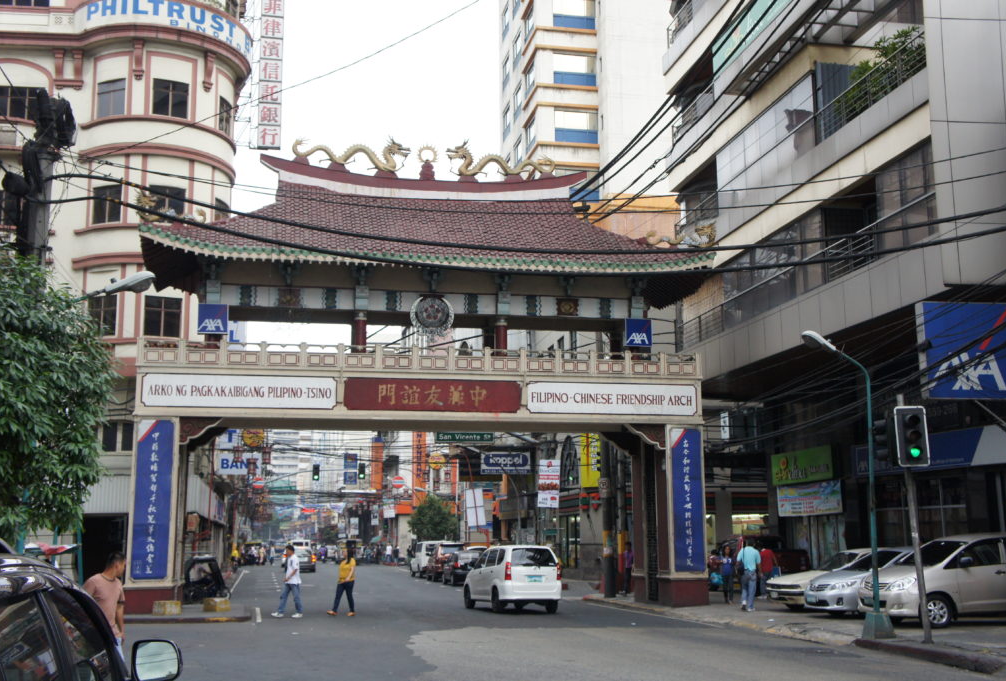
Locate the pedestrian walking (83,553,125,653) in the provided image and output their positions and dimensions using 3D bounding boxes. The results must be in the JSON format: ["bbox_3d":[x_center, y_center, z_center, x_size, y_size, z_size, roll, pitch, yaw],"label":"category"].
[{"bbox_3d":[-4.271,3.116,11.841,0.460,1.687,0.300,6,-12,-30],"label":"pedestrian walking"}]

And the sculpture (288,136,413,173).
[{"bbox_3d":[-3.977,-4.938,29.124,3.200,1.000,0.500,2,-10,-12],"label":"sculpture"}]

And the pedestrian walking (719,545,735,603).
[{"bbox_3d":[5.996,6.260,29.638,0.450,1.531,0.320,-1,-10,3],"label":"pedestrian walking"}]

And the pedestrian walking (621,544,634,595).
[{"bbox_3d":[3.921,7.220,35.107,0.420,1.629,0.320,-8,-13,36],"label":"pedestrian walking"}]

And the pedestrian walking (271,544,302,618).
[{"bbox_3d":[-5.233,5.871,27.036,0.750,1.712,0.480,2,-11,-11],"label":"pedestrian walking"}]

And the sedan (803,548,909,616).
[{"bbox_3d":[9.028,5.476,25.306,4.540,1.480,1.760,3,-11,-19],"label":"sedan"}]

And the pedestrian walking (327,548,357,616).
[{"bbox_3d":[-3.851,5.792,26.700,0.620,1.610,0.460,3,-11,-17],"label":"pedestrian walking"}]

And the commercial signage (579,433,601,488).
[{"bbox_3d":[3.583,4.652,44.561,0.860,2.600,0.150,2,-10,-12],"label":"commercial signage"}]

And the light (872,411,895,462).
[{"bbox_3d":[6.136,1.546,17.850,0.320,0.880,0.400,1,-10,-8],"label":"light"}]

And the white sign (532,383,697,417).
[{"bbox_3d":[2.955,1.564,29.561,4.737,0.822,0.100,2,-11,-12],"label":"white sign"}]

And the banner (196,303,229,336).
[{"bbox_3d":[-6.906,-0.507,26.452,0.720,0.710,0.080,2,-10,-12],"label":"banner"}]

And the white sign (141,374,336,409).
[{"bbox_3d":[-6.508,1.284,27.581,4.737,0.836,0.100,2,-11,-12],"label":"white sign"}]

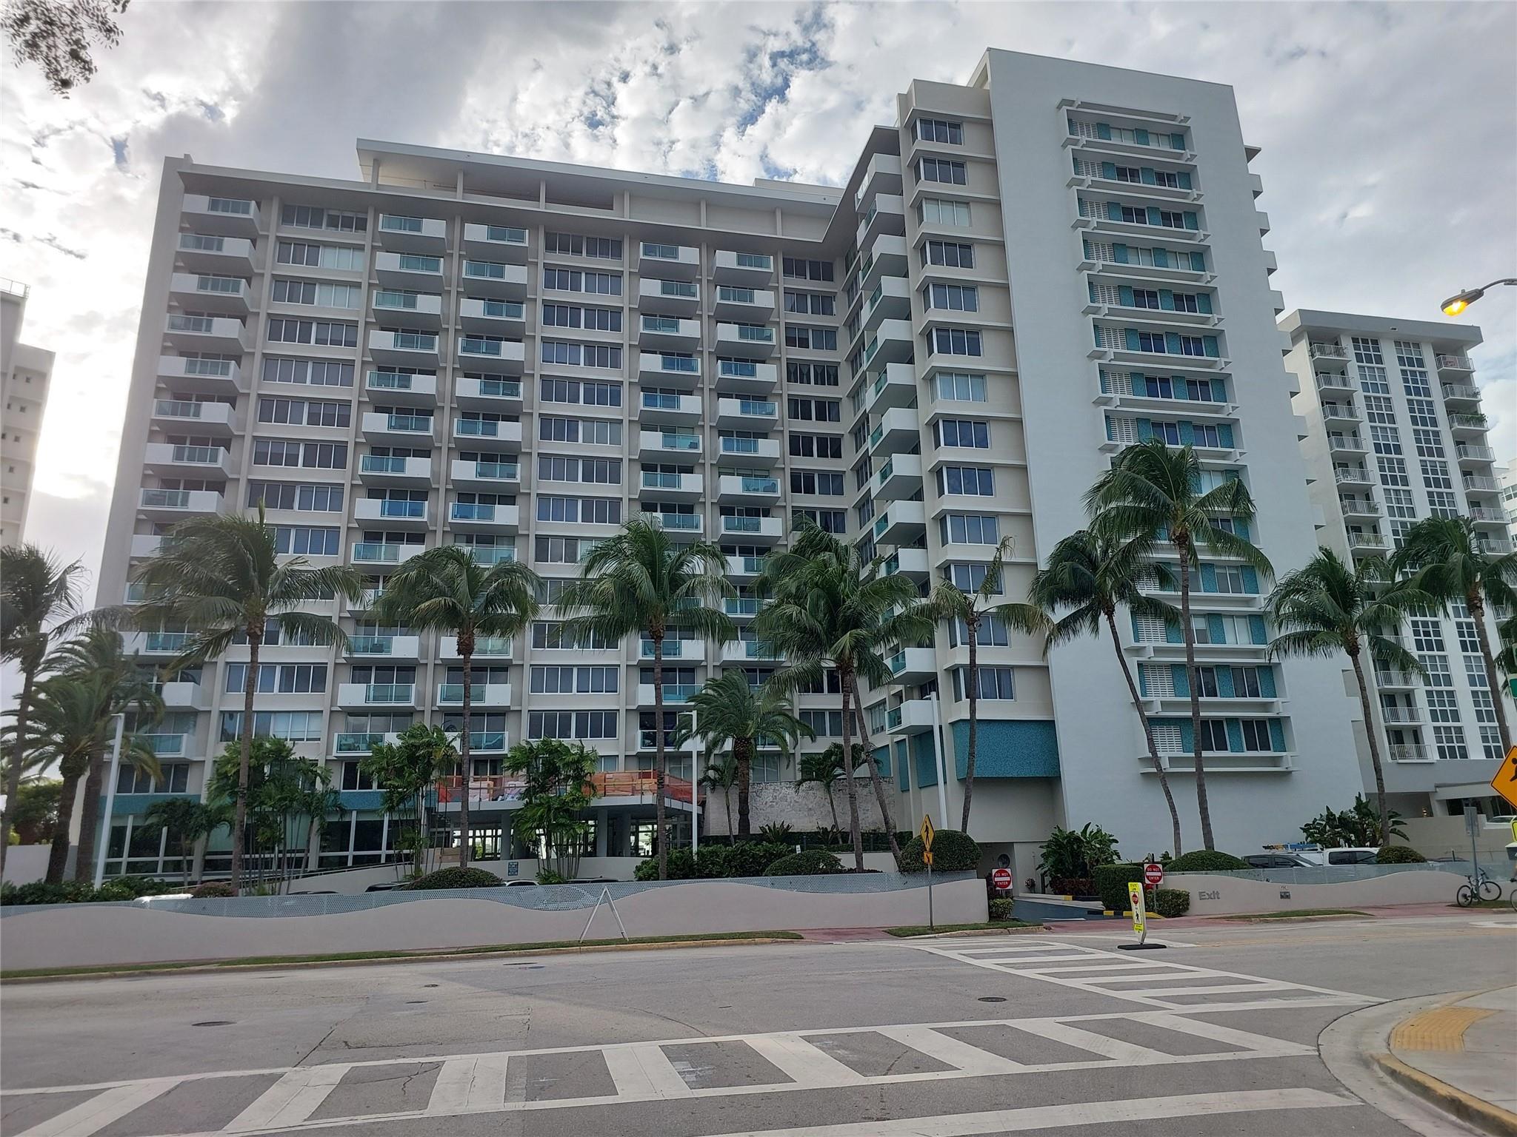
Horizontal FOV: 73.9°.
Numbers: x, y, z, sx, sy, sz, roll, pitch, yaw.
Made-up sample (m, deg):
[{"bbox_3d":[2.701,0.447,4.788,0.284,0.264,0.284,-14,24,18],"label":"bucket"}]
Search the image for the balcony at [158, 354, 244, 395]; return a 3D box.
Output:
[{"bbox_3d":[-32.834,-11.465,59.380,3.985,1.183,1.580,2,-16,-13],"label":"balcony"}]

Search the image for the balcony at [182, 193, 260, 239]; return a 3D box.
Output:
[{"bbox_3d":[-32.542,-21.498,61.185,3.841,1.220,1.614,2,-16,-13],"label":"balcony"}]

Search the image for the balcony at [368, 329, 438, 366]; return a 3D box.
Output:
[{"bbox_3d":[-21.495,-13.399,61.490,3.943,1.220,1.614,2,-16,-13],"label":"balcony"}]

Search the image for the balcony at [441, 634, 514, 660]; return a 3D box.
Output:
[{"bbox_3d":[-16.227,4.786,58.301,3.969,1.210,1.635,2,-15,-13],"label":"balcony"}]

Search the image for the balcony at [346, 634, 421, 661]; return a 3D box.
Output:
[{"bbox_3d":[-21.524,4.673,57.967,3.995,1.217,1.850,2,-16,-13],"label":"balcony"}]

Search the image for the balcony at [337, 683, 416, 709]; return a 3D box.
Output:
[{"bbox_3d":[-20.974,7.139,55.740,3.943,1.220,1.614,2,-16,-13],"label":"balcony"}]

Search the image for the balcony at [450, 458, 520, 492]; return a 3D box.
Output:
[{"bbox_3d":[-16.683,-5.634,61.841,4.003,1.220,1.628,2,-16,-13],"label":"balcony"}]

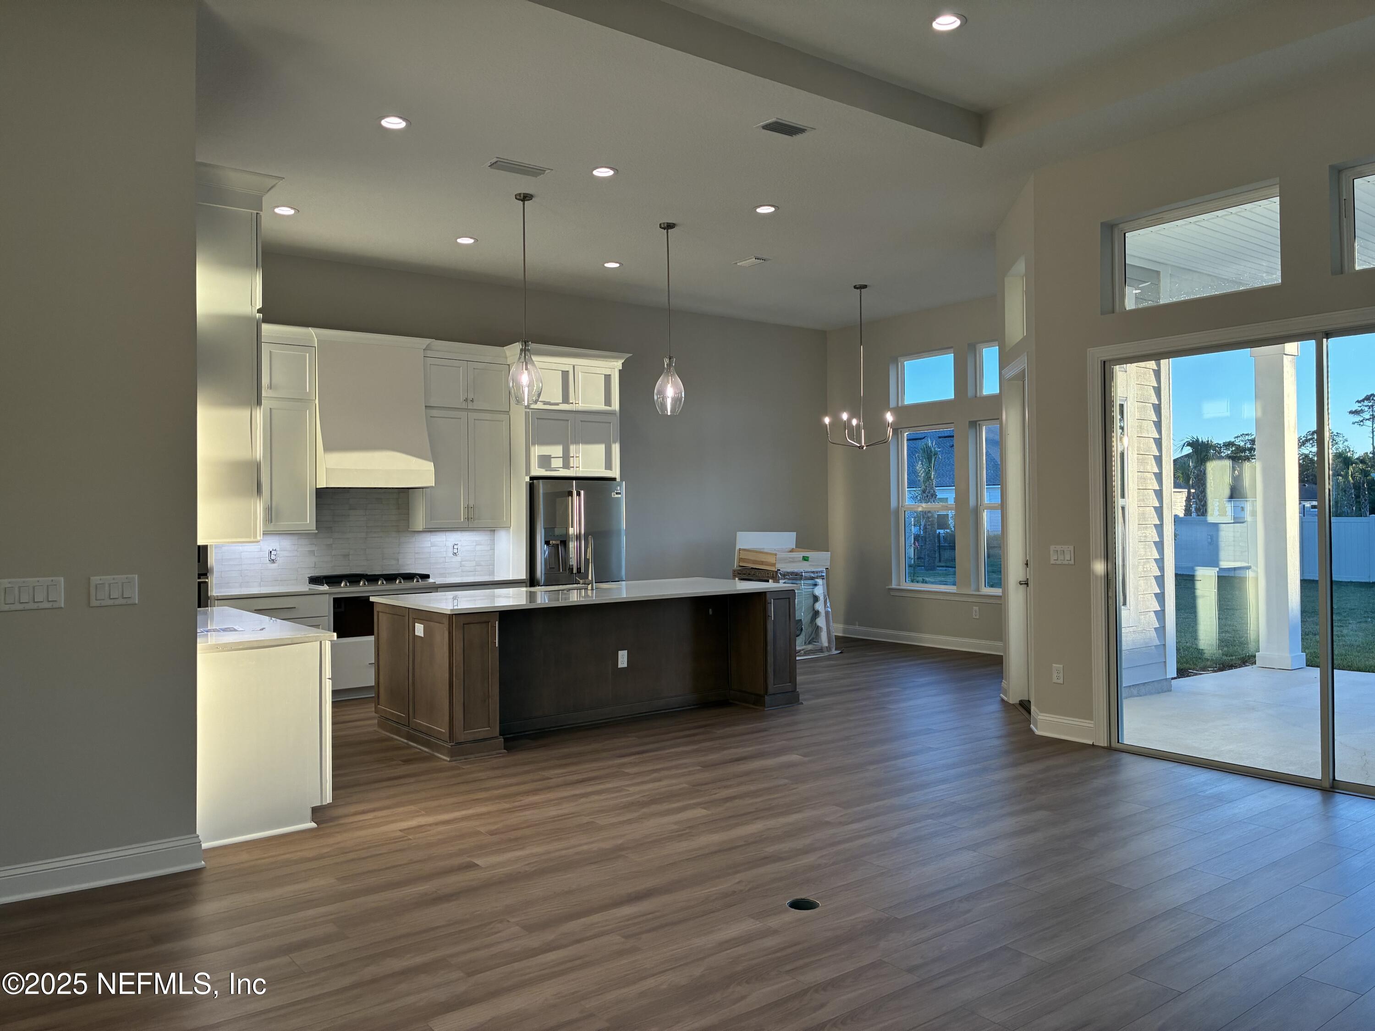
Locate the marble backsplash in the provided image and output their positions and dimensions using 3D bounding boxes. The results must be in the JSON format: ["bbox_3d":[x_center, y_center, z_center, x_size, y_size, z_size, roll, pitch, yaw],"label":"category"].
[{"bbox_3d":[-2.810,0.177,8.999,2.480,0.820,0.015,0,0,-37],"label":"marble backsplash"}]

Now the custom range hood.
[{"bbox_3d":[-2.709,-0.856,8.738,0.980,1.280,0.550,0,0,-37],"label":"custom range hood"}]

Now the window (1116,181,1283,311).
[{"bbox_3d":[2.993,-1.527,6.055,0.090,0.570,1.025,-1,0,-37],"label":"window"}]

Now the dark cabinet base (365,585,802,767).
[{"bbox_3d":[-0.637,1.034,7.562,2.940,0.870,1.180,0,0,-37],"label":"dark cabinet base"}]

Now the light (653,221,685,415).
[{"bbox_3d":[-0.142,-1.523,8.031,0.234,1.484,0.234,-1,0,0],"label":"light"}]

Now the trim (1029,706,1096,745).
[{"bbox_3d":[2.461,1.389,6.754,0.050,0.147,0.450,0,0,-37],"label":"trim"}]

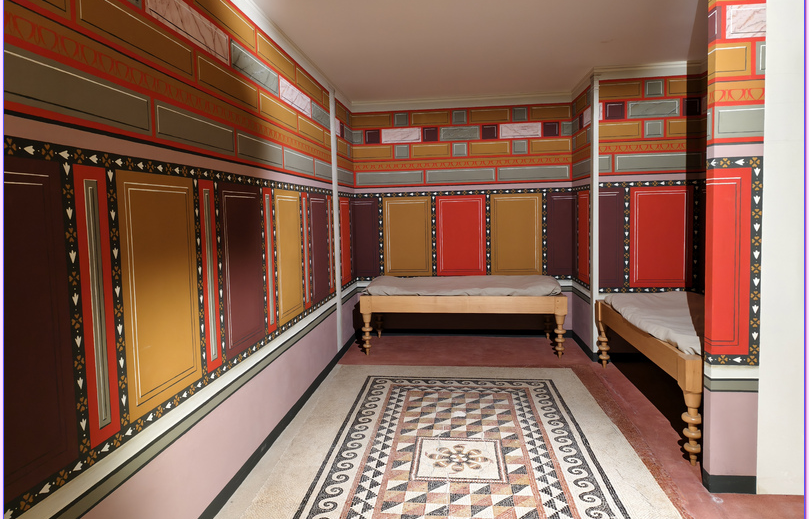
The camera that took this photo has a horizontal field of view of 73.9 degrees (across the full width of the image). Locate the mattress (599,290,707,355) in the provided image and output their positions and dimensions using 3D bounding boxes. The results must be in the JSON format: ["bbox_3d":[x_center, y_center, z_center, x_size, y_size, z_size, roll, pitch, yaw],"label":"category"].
[{"bbox_3d":[2.078,0.424,3.841,0.826,0.128,1.948,-1,4,7],"label":"mattress"}]

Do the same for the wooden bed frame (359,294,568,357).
[{"bbox_3d":[0.622,0.642,5.795,2.040,0.609,0.892,-1,4,7],"label":"wooden bed frame"}]

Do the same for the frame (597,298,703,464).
[{"bbox_3d":[2.086,0.757,3.872,0.892,0.609,2.040,-1,4,7],"label":"frame"}]

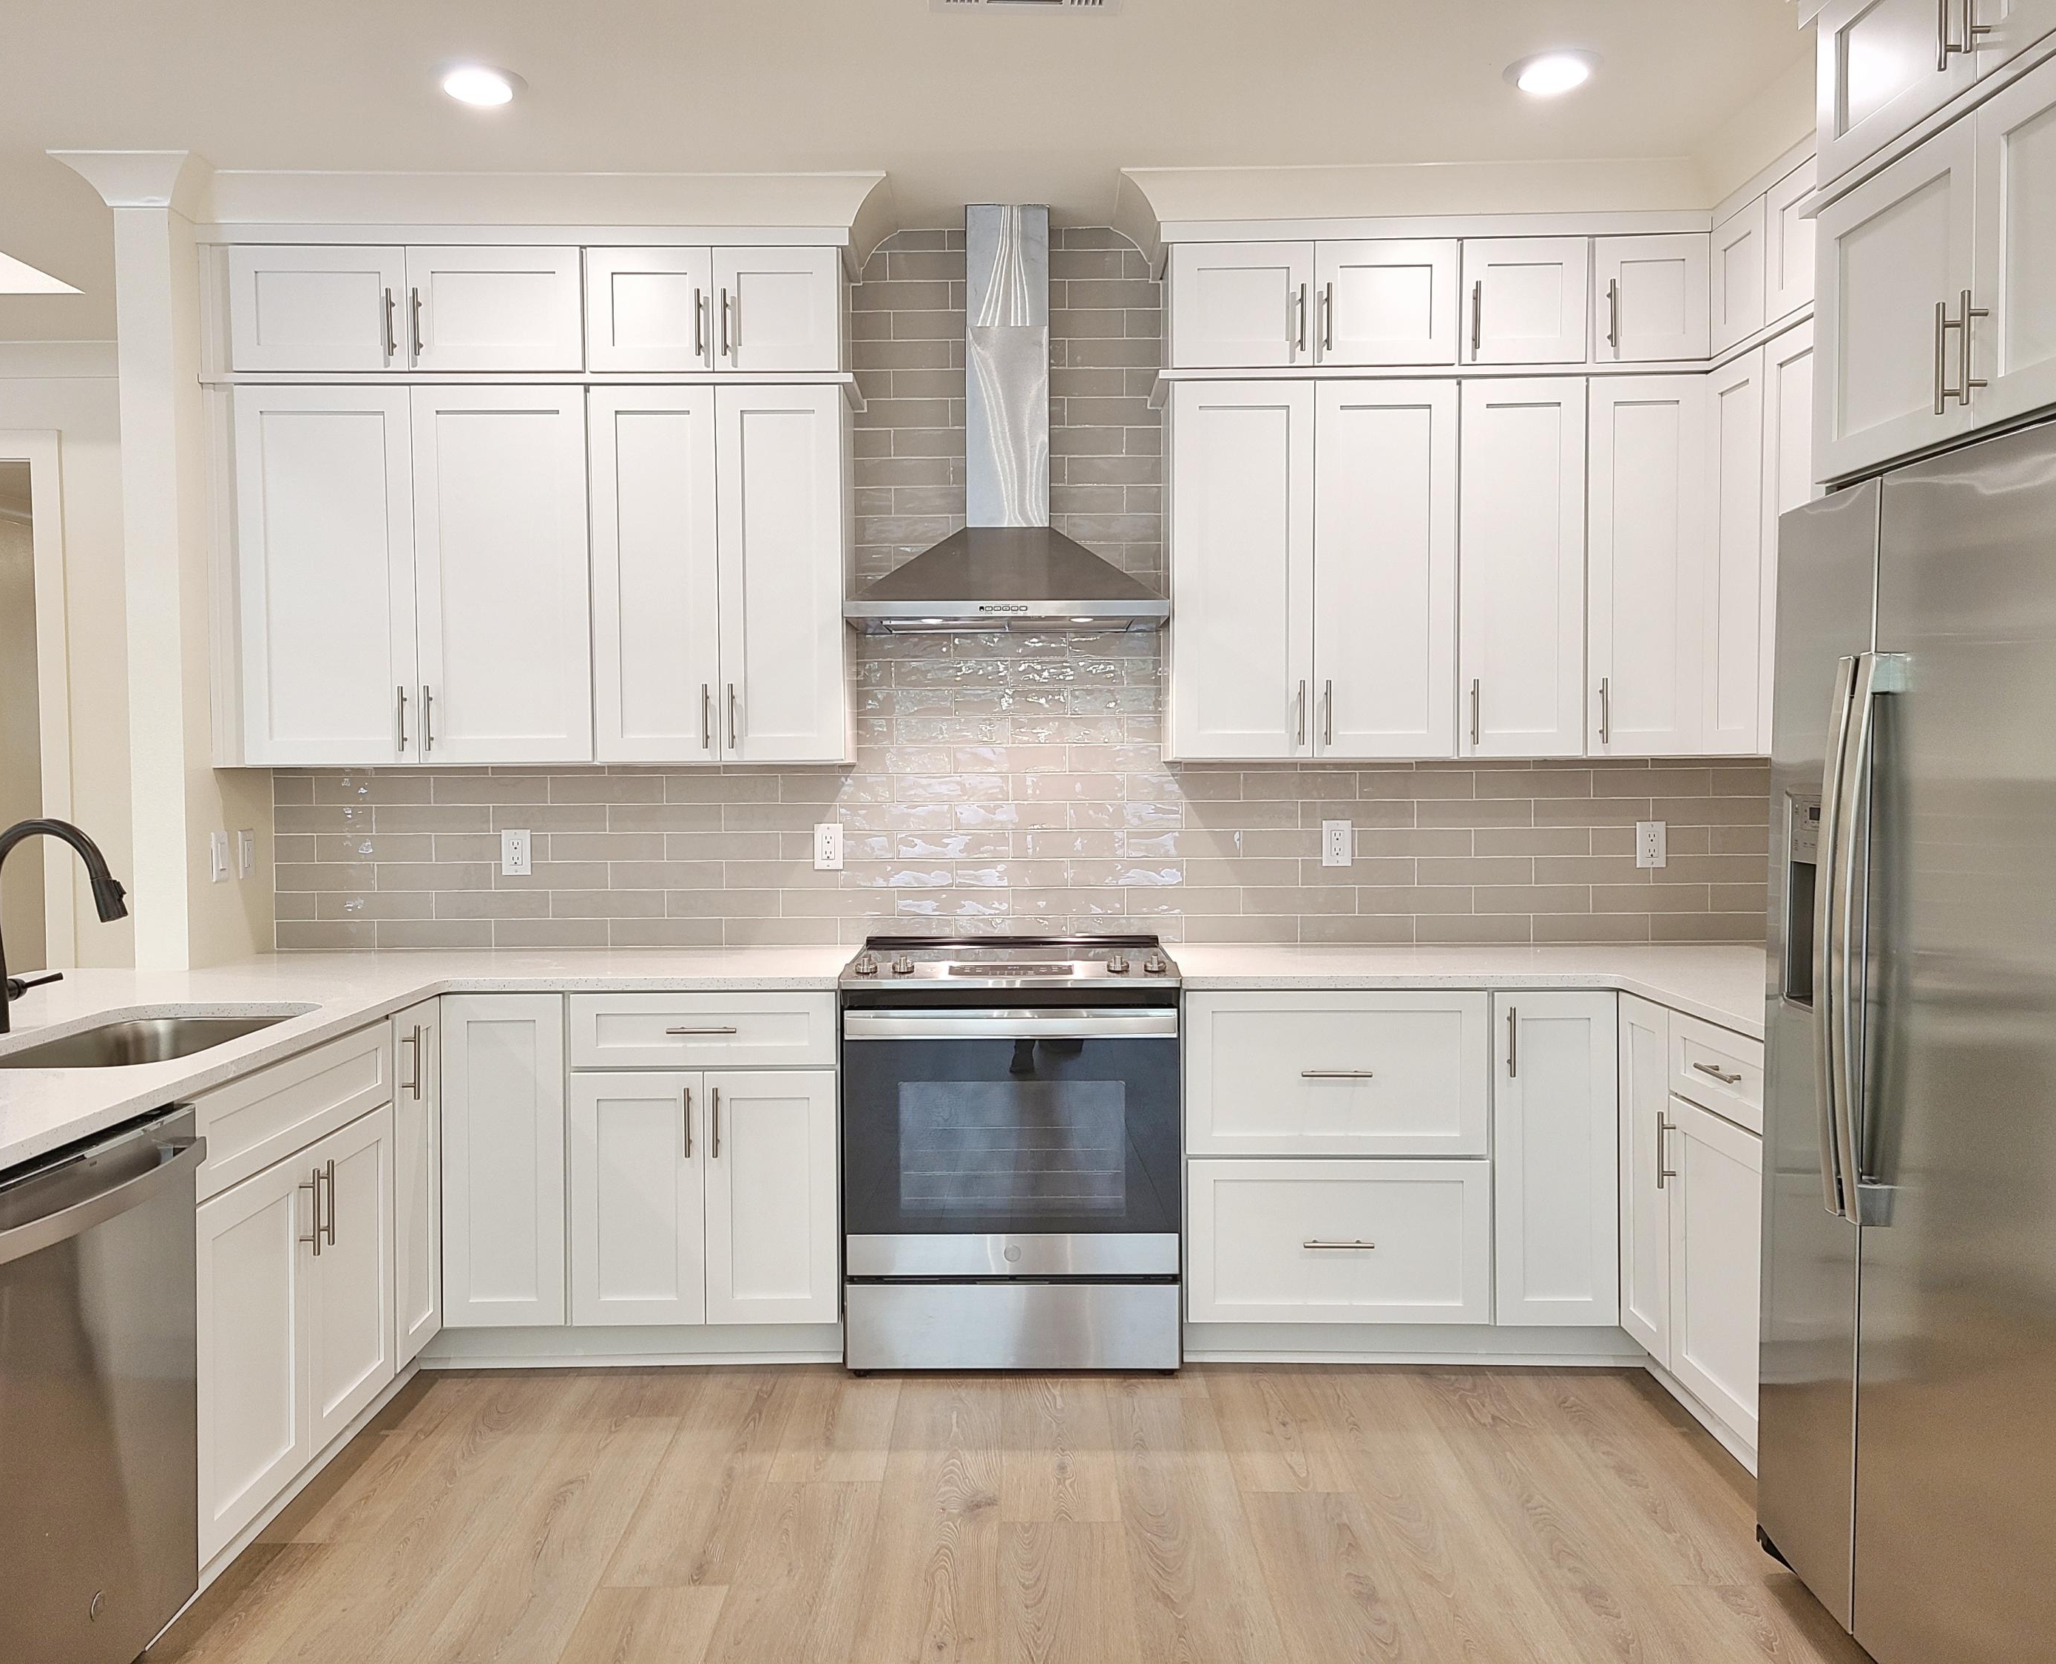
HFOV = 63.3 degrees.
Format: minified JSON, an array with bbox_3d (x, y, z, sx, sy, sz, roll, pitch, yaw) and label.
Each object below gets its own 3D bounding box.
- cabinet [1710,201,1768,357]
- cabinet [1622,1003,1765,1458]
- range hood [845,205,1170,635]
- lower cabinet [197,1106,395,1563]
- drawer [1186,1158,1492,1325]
[{"bbox_3d":[1.788,-1.261,3.814,0.325,0.290,0.306,0,2,0],"label":"cabinet"},{"bbox_3d":[1.634,0.752,3.317,0.600,0.762,0.860,0,2,0],"label":"cabinet"},{"bbox_3d":[-0.049,-1.004,4.066,0.751,1.010,0.484,0,2,0],"label":"range hood"},{"bbox_3d":[-1.602,0.861,3.044,0.580,0.587,0.826,0,2,0],"label":"lower cabinet"},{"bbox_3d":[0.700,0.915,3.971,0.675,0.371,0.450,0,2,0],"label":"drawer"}]

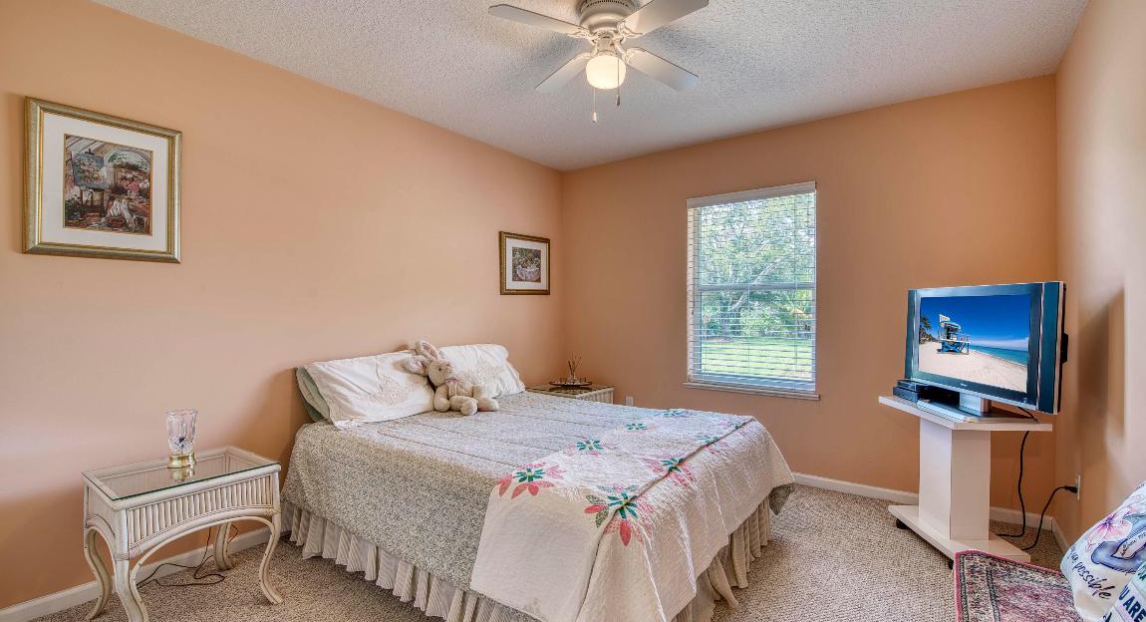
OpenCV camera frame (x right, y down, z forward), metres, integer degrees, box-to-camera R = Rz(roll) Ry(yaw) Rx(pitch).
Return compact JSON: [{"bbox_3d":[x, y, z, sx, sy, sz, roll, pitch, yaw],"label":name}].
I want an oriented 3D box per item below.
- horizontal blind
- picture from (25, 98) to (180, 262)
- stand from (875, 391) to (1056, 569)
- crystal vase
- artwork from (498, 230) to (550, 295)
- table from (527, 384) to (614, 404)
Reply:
[{"bbox_3d":[1.266,-0.157,3.468,0.920,1.420,0.100,0,0,37],"label":"horizontal blind"},{"bbox_3d":[-1.908,-0.508,1.971,0.030,0.590,0.460,0,0,37],"label":"picture"},{"bbox_3d":[1.936,0.838,2.428,0.420,0.671,0.620,0,0,6],"label":"stand"},{"bbox_3d":[-1.569,0.508,1.915,0.100,0.214,0.100,0,0,37],"label":"crystal vase"},{"bbox_3d":[-0.392,-0.380,4.020,0.030,0.500,0.600,0,0,37],"label":"artwork"},{"bbox_3d":[-0.031,0.889,3.759,0.500,0.566,0.500,0,0,37],"label":"table"}]

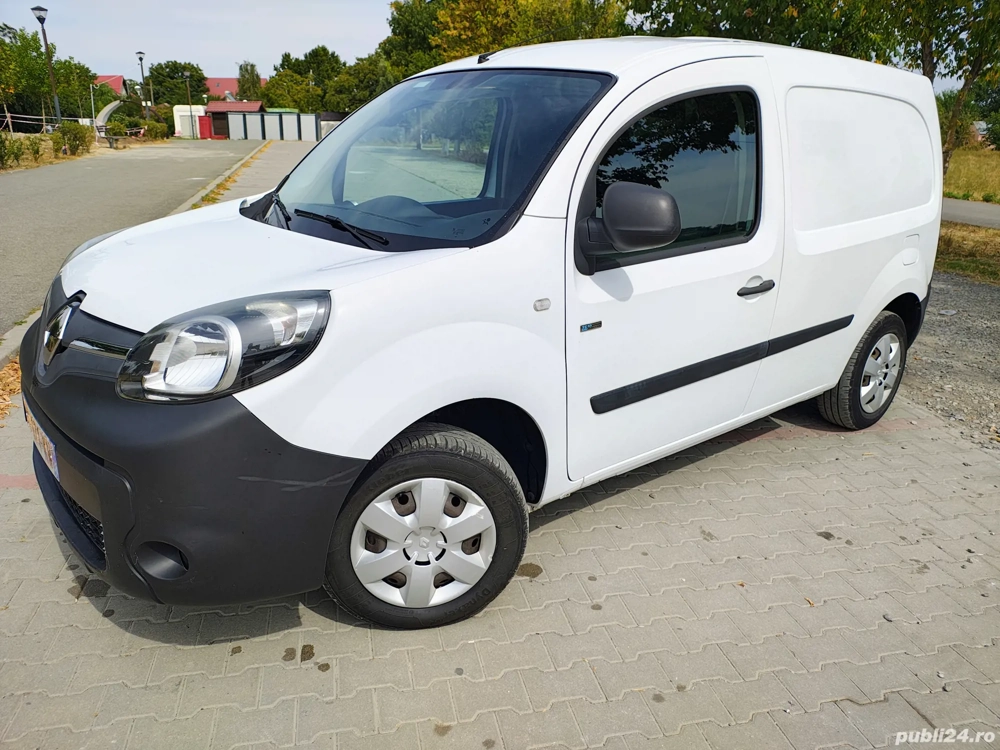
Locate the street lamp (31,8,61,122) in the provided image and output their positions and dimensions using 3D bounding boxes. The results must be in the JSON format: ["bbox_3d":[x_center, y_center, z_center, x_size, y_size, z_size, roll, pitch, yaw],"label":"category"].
[{"bbox_3d":[-15.456,-10.063,25.000,0.580,4.810,0.580,1,19,0],"label":"street lamp"}]

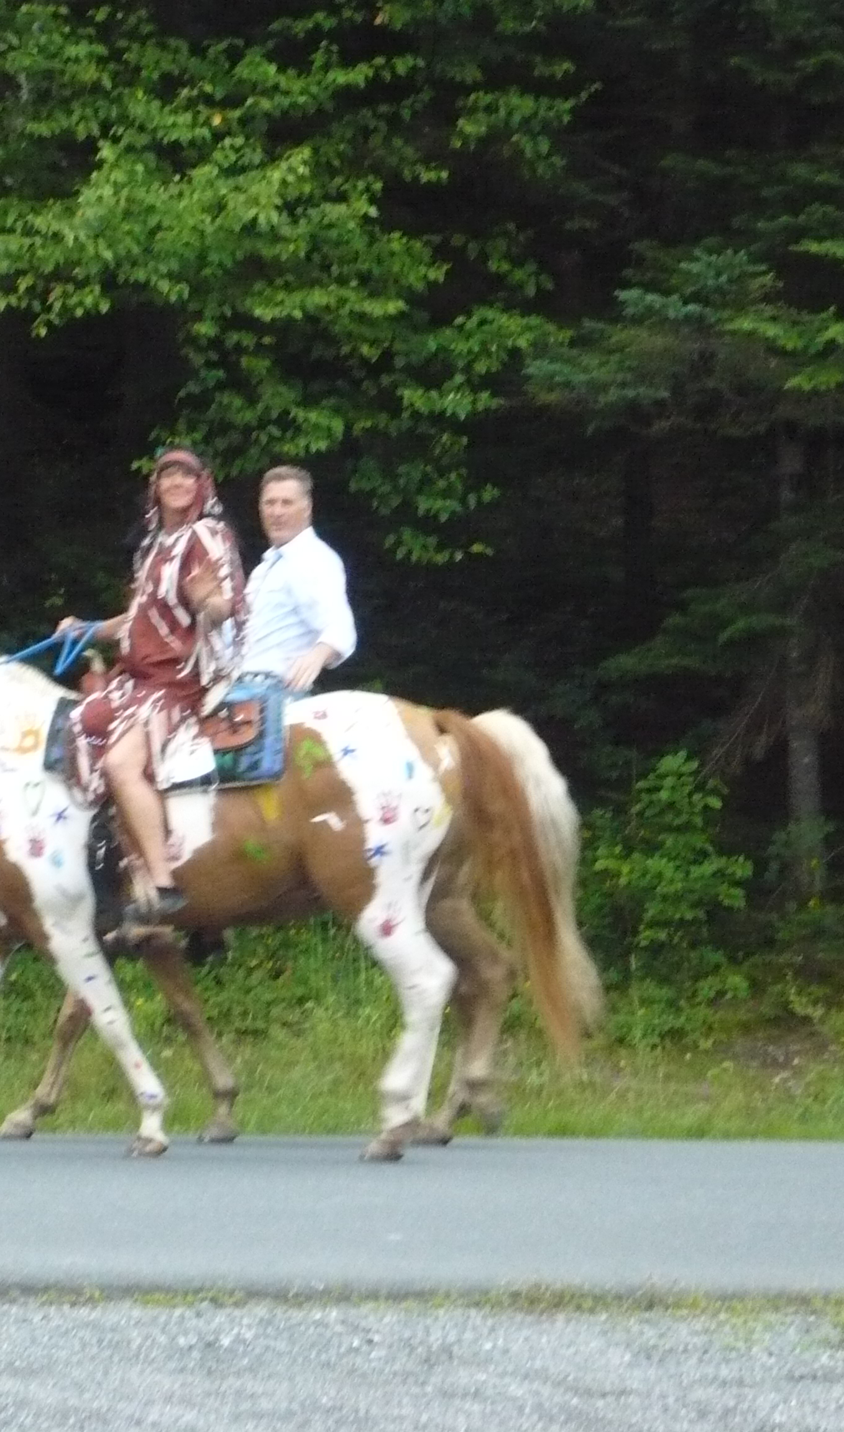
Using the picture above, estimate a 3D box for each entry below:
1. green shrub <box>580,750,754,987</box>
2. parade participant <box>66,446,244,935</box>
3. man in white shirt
[{"bbox_3d":[0.996,0.639,23.500,0.720,1.000,0.720,0,0,0],"label":"green shrub"},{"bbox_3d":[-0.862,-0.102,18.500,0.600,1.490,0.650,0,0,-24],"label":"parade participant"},{"bbox_3d":[-0.527,-0.037,19.200,0.620,1.550,0.650,0,0,-28],"label":"man in white shirt"}]

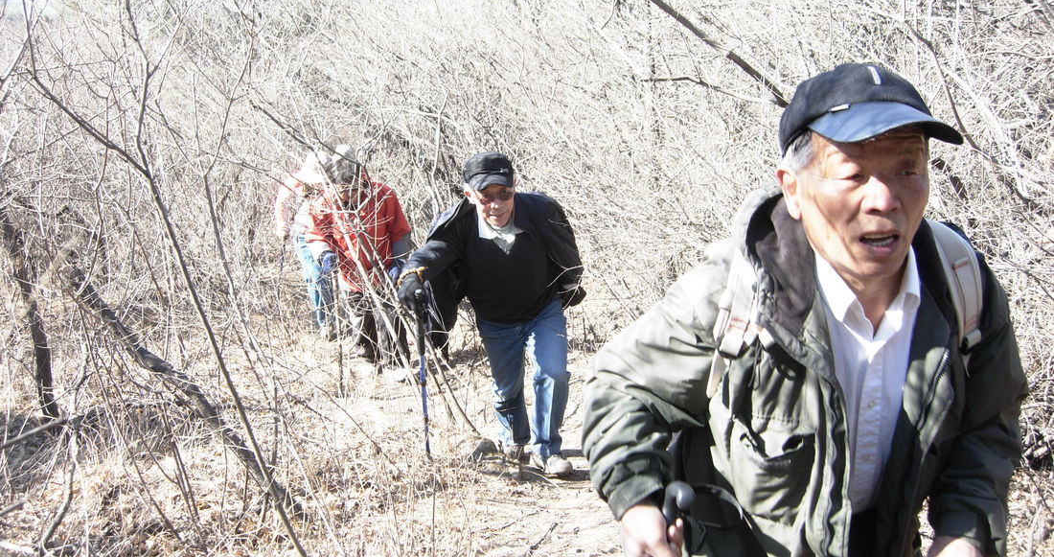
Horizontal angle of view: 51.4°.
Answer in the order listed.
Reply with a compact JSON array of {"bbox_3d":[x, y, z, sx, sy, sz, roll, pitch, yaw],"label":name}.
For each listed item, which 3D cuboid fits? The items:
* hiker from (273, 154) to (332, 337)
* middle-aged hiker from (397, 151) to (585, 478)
[{"bbox_3d":[-1.630,-0.250,8.200,0.560,1.420,0.620,-7,18,-21],"label":"hiker"},{"bbox_3d":[-0.140,0.170,4.470,0.740,1.420,0.760,-2,17,-8],"label":"middle-aged hiker"}]

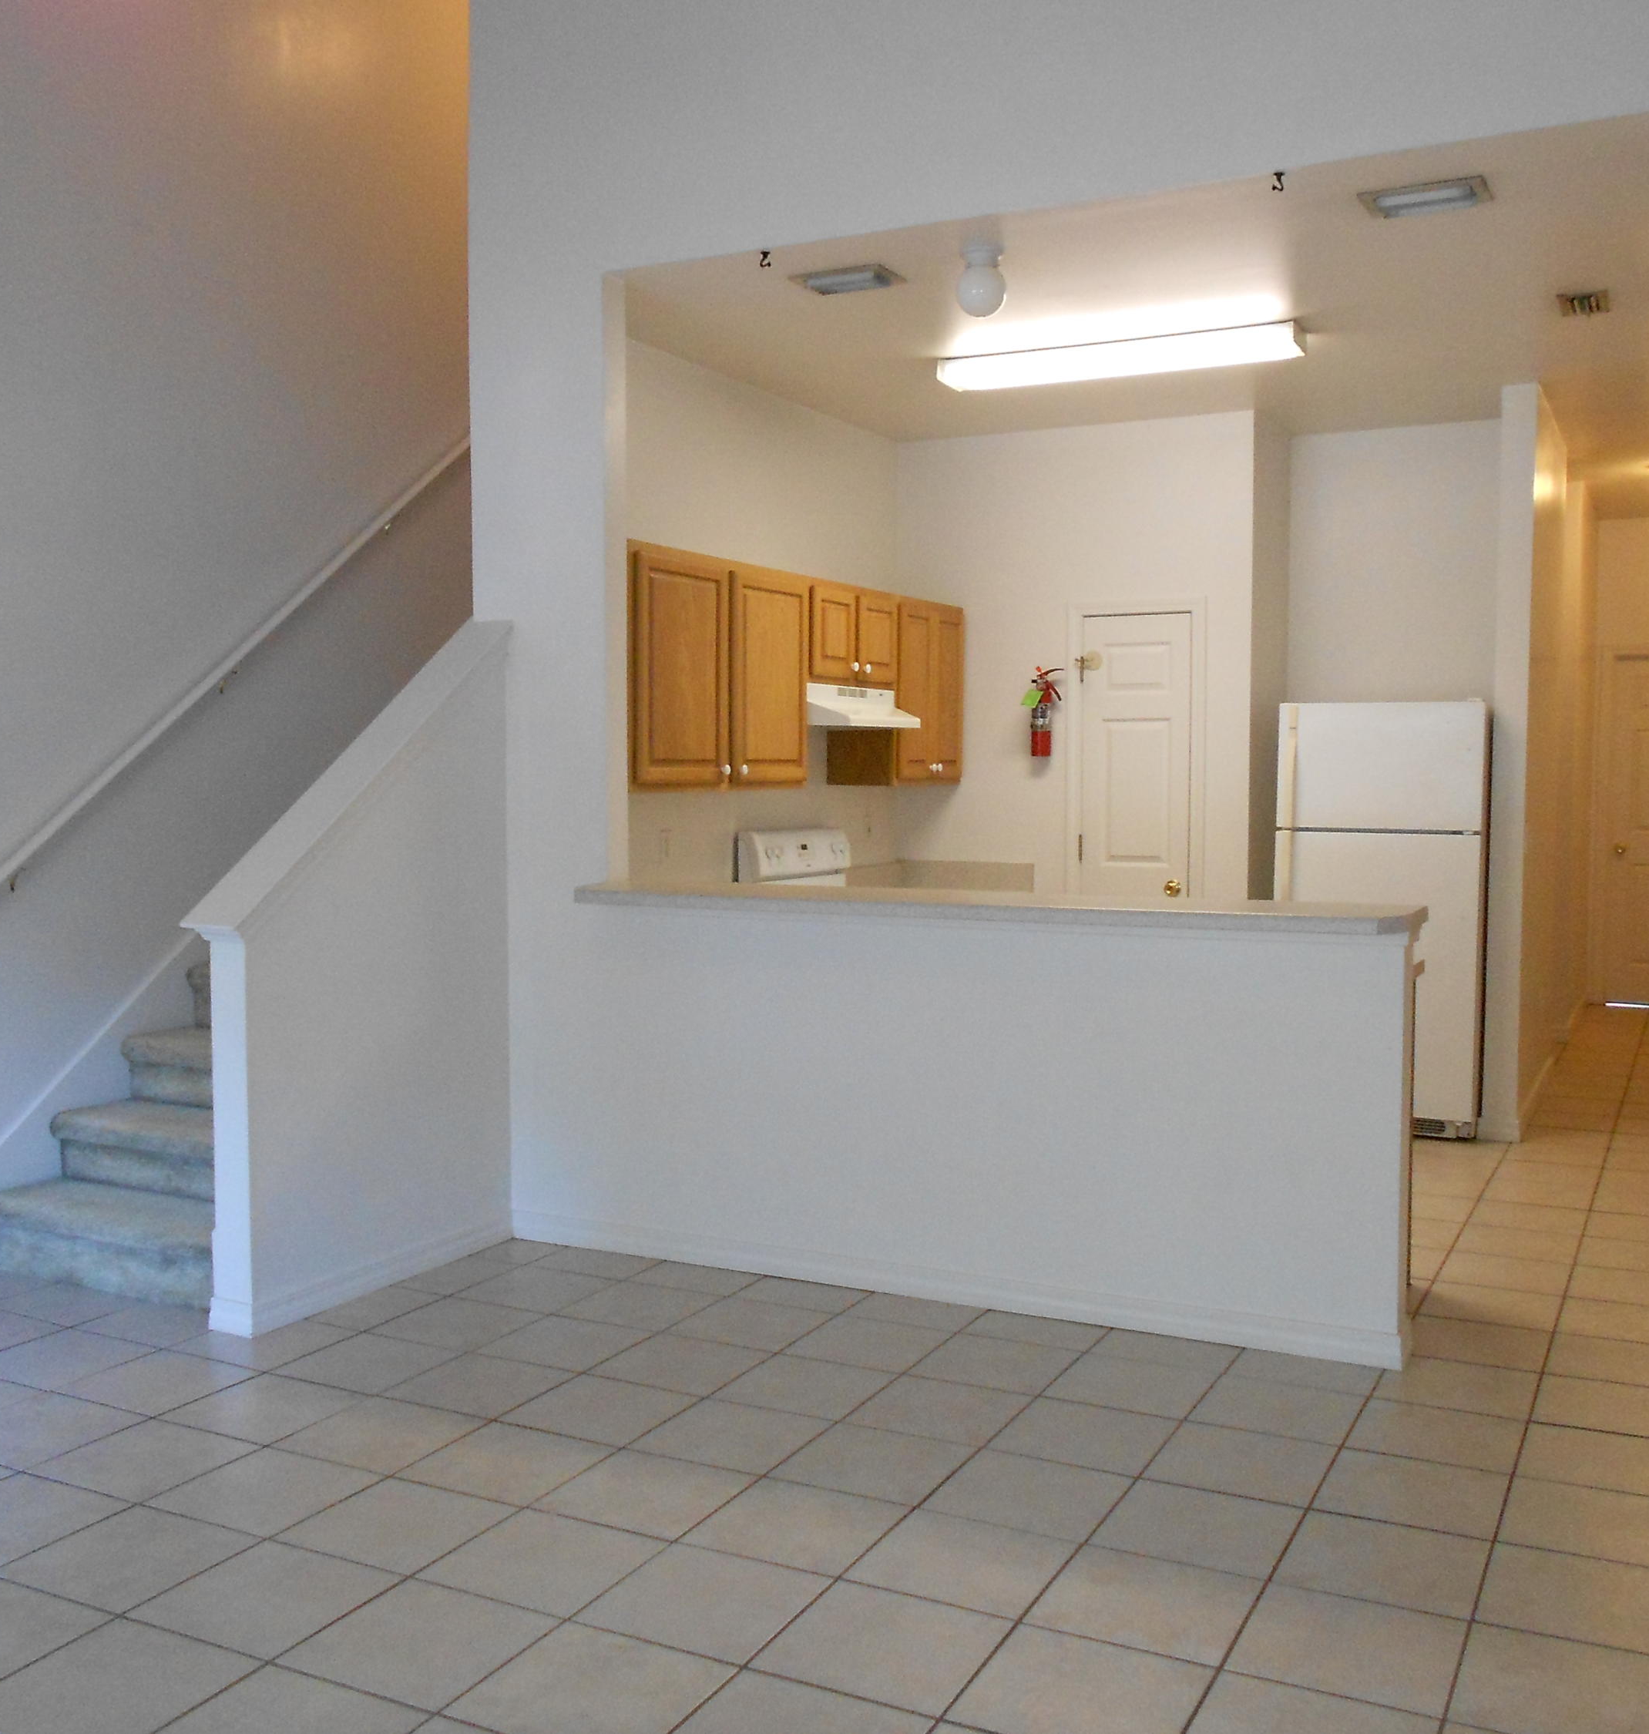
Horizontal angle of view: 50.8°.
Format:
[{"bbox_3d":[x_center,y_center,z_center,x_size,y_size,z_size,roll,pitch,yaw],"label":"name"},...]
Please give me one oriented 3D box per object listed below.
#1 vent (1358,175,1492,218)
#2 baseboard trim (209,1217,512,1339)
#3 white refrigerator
[{"bbox_3d":[1.483,-1.631,4.282,0.288,0.040,0.195,1,3,27],"label":"vent"},{"bbox_3d":[-1.226,1.085,4.715,0.151,0.087,1.031,1,3,27],"label":"baseboard trim"},{"bbox_3d":[2.258,0.182,6.899,0.764,1.647,0.722,1,3,27],"label":"white refrigerator"}]

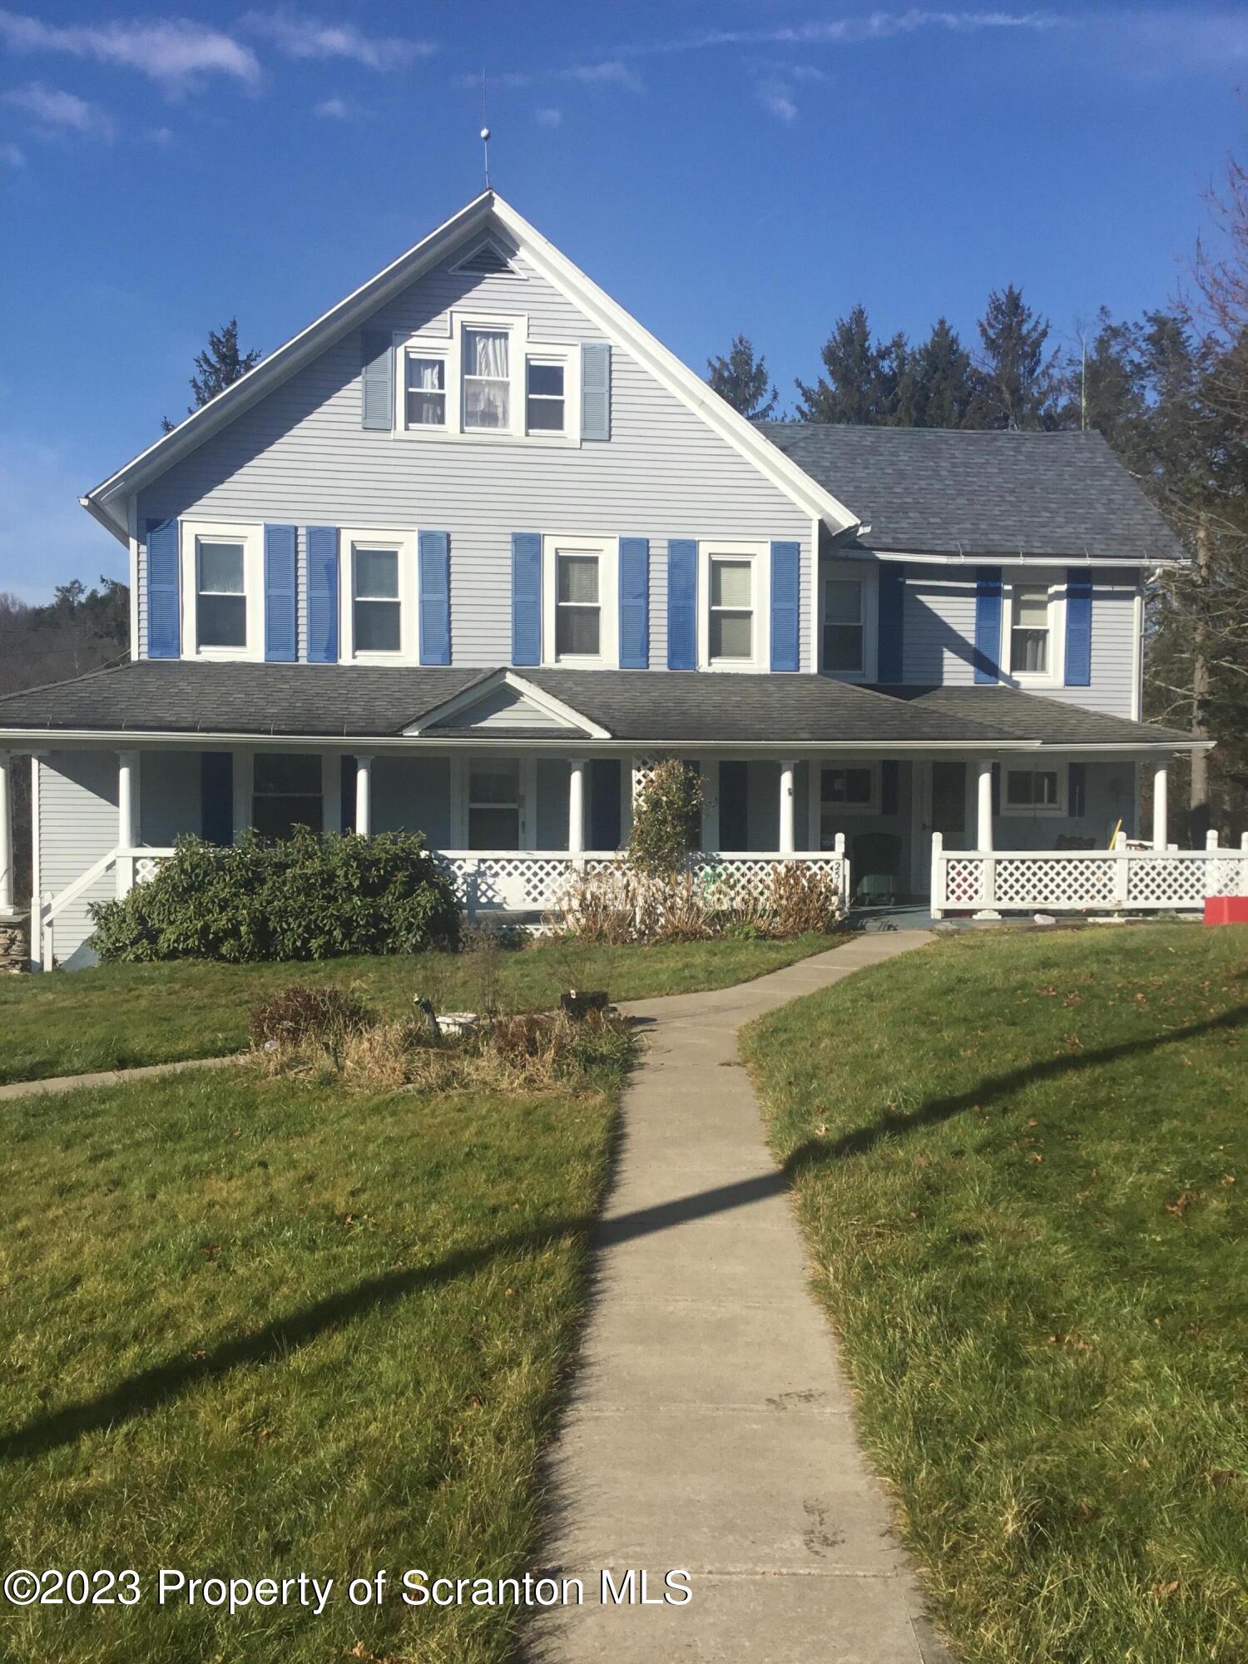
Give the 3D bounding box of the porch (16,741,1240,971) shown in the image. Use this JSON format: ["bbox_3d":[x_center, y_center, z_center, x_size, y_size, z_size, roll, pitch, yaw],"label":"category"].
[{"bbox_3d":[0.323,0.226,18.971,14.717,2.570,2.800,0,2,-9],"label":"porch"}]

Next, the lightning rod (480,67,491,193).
[{"bbox_3d":[-1.732,-8.792,18.757,0.120,1.641,0.120,-2,2,-9],"label":"lightning rod"}]

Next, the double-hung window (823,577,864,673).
[{"bbox_3d":[3.152,-2.974,21.445,0.620,1.370,0.100,0,2,-9],"label":"double-hung window"}]

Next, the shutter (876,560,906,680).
[{"bbox_3d":[3.865,-3.016,21.539,0.385,1.732,0.040,0,2,-9],"label":"shutter"}]

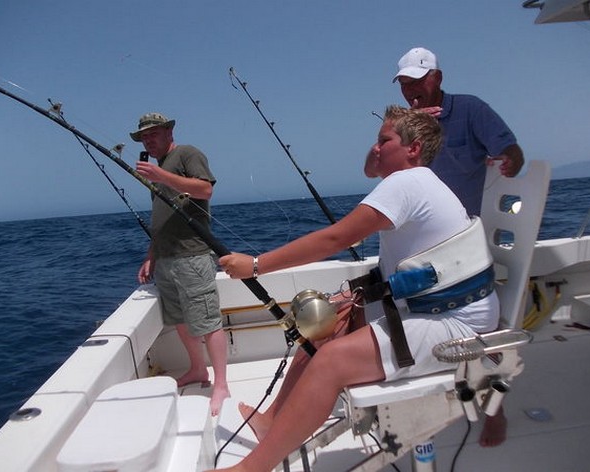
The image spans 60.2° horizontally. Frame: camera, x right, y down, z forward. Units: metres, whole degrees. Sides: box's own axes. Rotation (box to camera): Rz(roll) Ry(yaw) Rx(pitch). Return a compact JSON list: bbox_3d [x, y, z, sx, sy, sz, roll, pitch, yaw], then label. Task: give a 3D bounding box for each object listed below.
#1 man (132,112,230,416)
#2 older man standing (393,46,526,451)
[{"bbox_3d":[-0.700,0.132,3.130,0.540,1.750,0.500,-1,5,38],"label":"man"},{"bbox_3d":[0.713,0.044,2.380,0.660,1.770,0.480,0,5,43],"label":"older man standing"}]

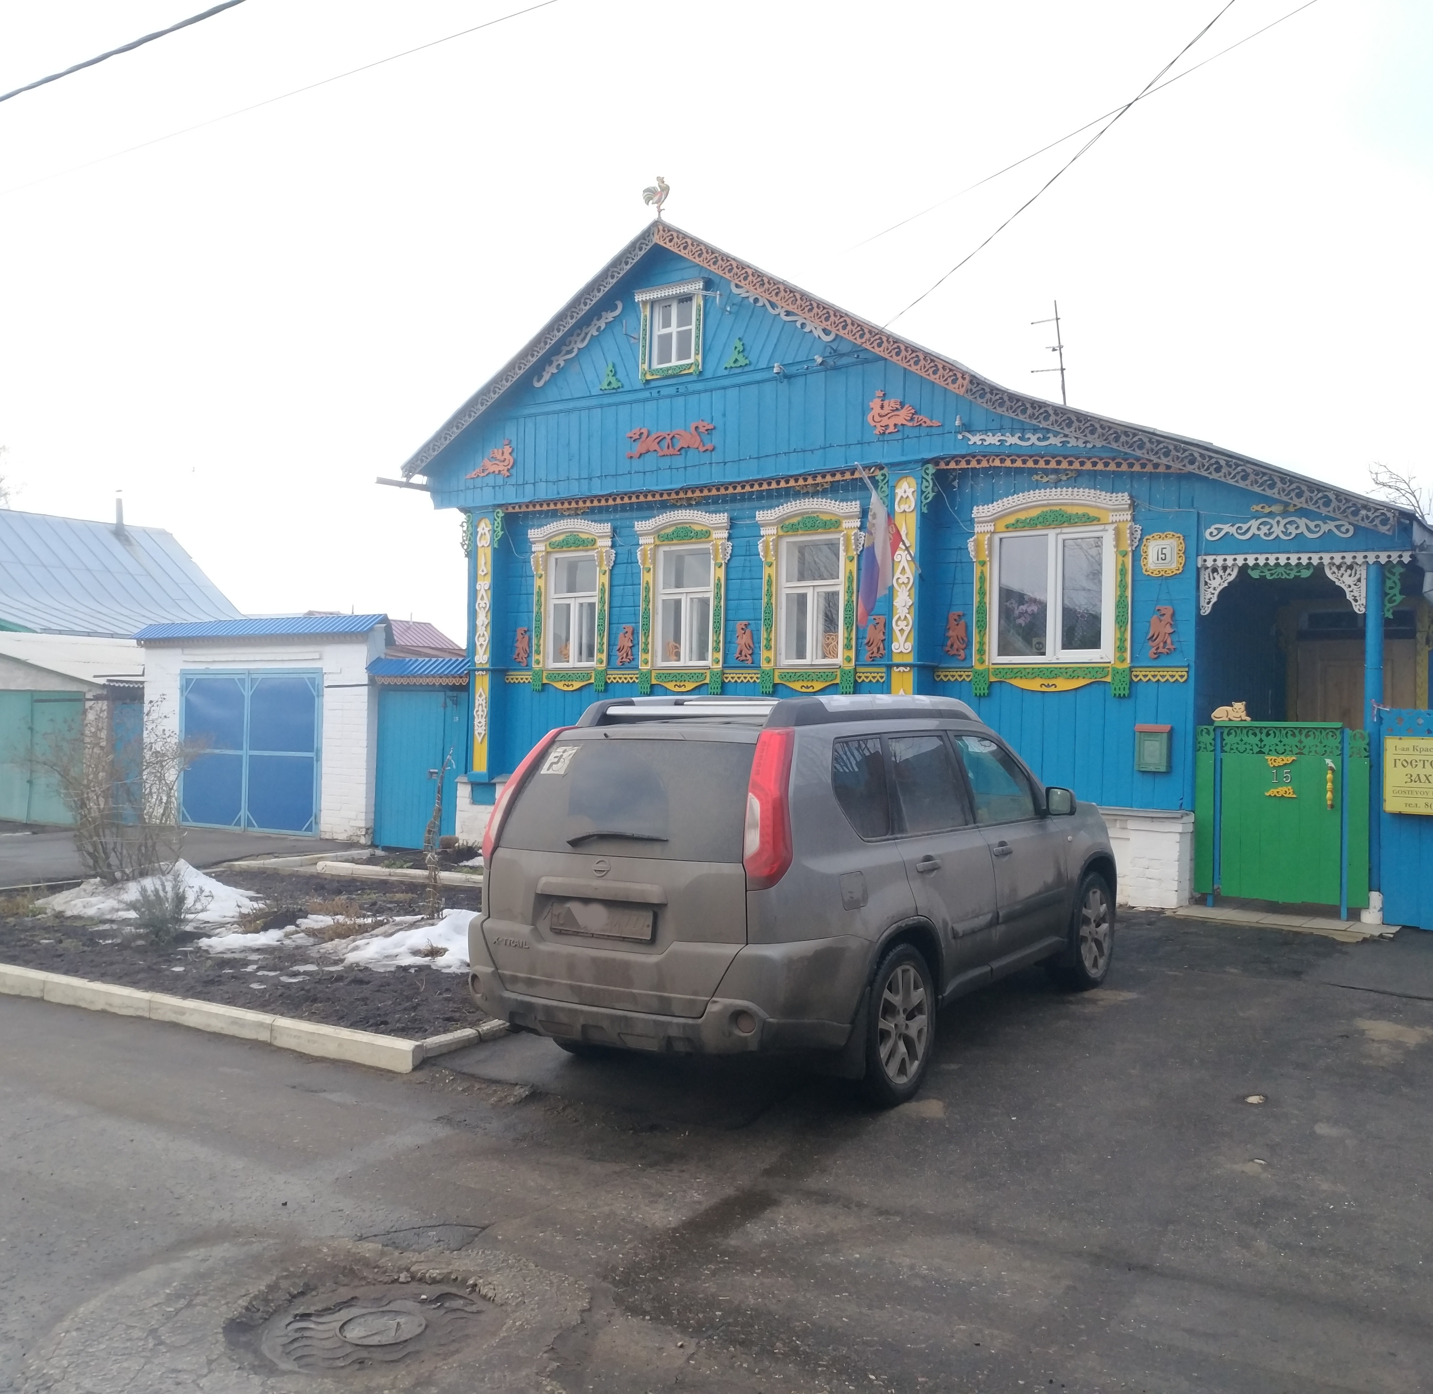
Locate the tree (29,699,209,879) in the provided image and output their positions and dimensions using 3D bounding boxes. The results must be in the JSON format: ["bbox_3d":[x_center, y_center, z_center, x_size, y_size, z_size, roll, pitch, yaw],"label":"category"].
[{"bbox_3d":[-5.340,0.827,13.015,1.600,1.668,1.550,0,-1,35],"label":"tree"}]

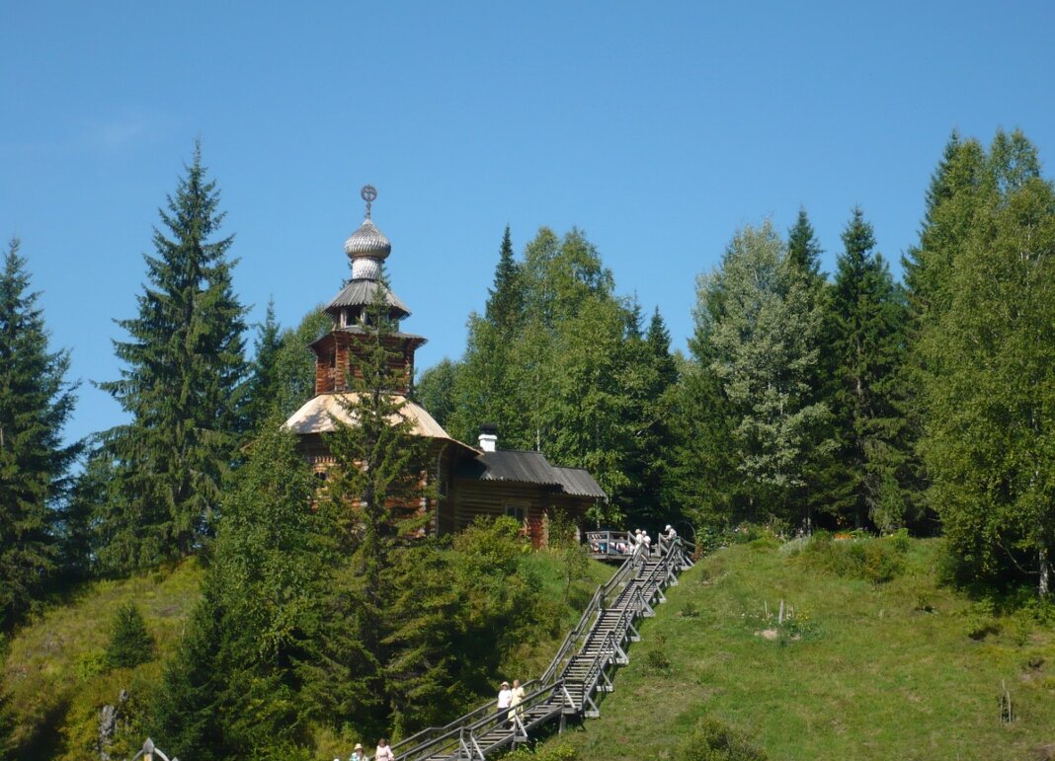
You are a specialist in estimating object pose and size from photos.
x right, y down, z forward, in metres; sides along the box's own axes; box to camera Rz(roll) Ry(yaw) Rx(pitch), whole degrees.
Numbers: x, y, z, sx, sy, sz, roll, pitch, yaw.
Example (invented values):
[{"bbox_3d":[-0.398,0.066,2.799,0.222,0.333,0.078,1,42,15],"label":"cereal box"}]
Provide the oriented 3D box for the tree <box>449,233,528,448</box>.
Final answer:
[{"bbox_3d":[-1.122,1.077,128.622,4.200,18.073,4.200,0,-10,0],"label":"tree"}]

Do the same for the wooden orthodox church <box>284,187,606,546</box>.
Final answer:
[{"bbox_3d":[-4.050,-0.338,107.563,14.416,15.439,8.832,4,-10,-21],"label":"wooden orthodox church"}]

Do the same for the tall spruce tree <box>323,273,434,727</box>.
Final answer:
[{"bbox_3d":[-5.058,3.992,86.546,3.717,15.523,3.717,0,-10,0],"label":"tall spruce tree"}]

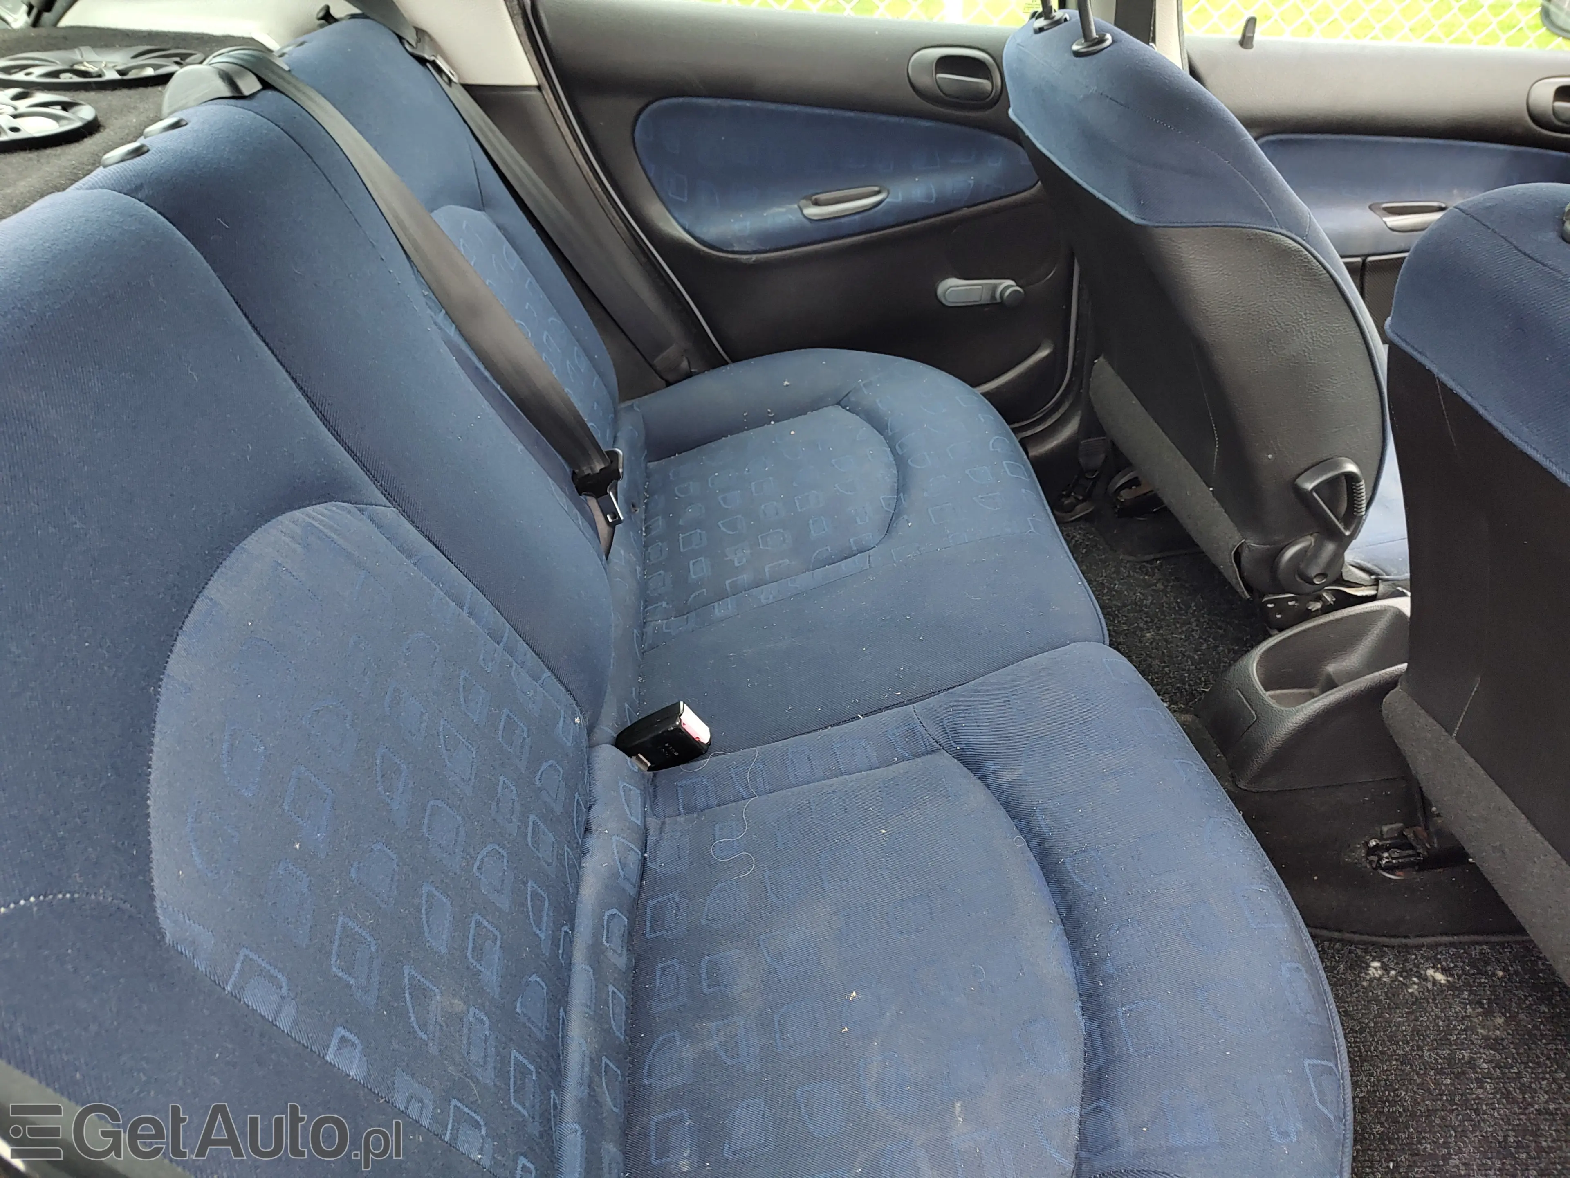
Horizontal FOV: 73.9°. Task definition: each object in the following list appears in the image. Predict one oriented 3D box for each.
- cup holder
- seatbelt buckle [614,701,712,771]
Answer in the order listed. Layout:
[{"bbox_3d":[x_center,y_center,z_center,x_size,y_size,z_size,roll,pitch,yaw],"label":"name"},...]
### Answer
[{"bbox_3d":[0.566,0.101,1.085,0.230,0.150,0.135,-5,37,-4],"label":"cup holder"},{"bbox_3d":[-0.109,0.133,0.939,0.073,0.040,0.027,-29,32,28],"label":"seatbelt buckle"}]

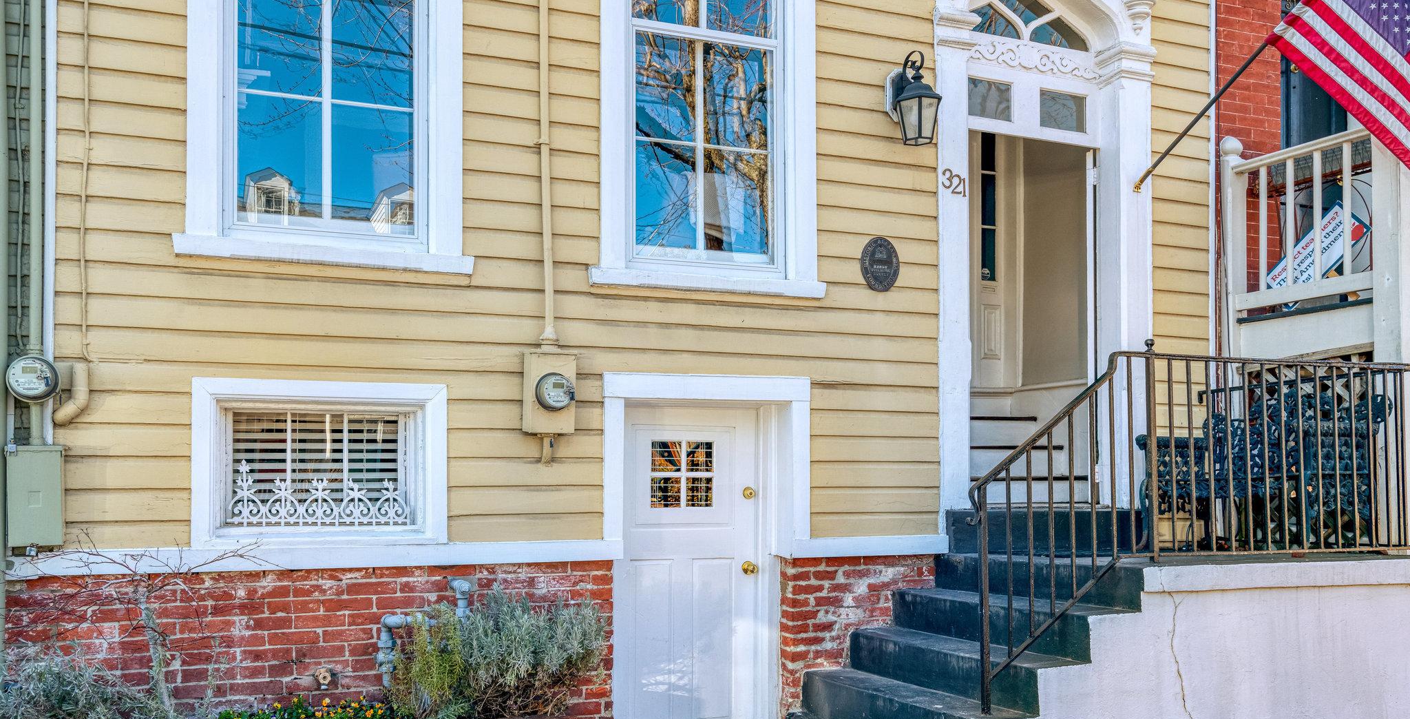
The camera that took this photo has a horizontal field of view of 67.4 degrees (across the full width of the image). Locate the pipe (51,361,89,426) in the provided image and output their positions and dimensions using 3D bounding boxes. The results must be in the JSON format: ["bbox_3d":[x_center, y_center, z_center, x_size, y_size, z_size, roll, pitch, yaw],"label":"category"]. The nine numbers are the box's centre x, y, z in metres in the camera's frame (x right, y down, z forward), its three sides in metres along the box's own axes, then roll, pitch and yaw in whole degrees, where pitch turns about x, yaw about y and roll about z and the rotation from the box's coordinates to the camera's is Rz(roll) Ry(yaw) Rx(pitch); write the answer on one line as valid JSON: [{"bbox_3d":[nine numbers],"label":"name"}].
[{"bbox_3d":[-2.693,0.145,4.485,0.140,0.270,0.100,1,-2,-20],"label":"pipe"}]

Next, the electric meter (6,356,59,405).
[{"bbox_3d":[-2.631,0.073,4.108,0.180,0.185,0.110,2,-5,-19],"label":"electric meter"}]

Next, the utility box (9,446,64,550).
[{"bbox_3d":[-2.806,0.570,4.434,0.205,0.420,0.120,1,-2,-20],"label":"utility box"}]

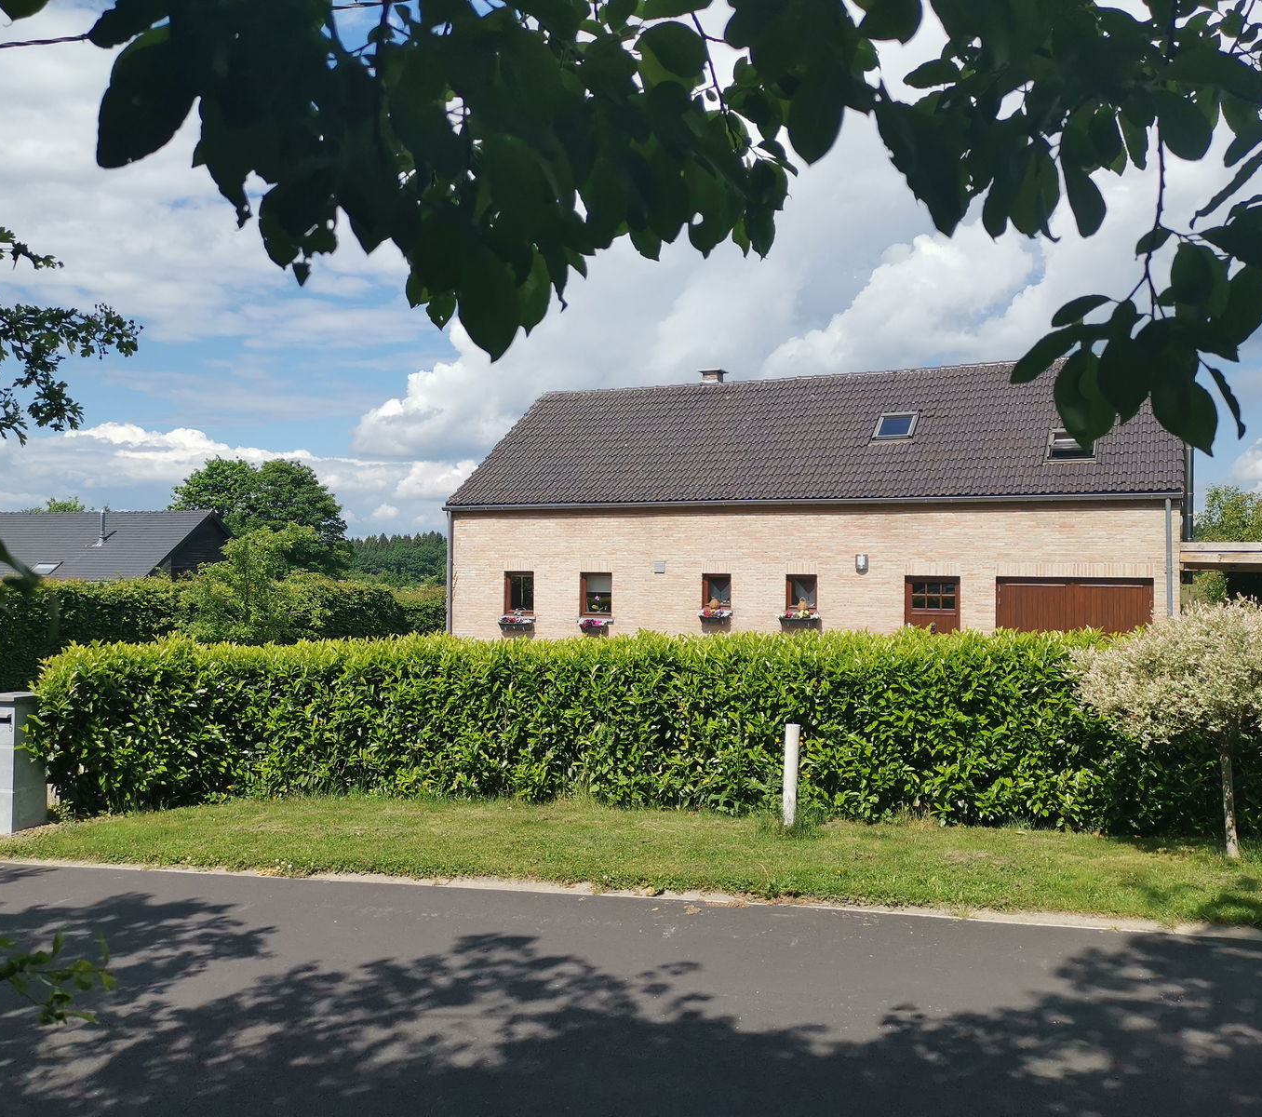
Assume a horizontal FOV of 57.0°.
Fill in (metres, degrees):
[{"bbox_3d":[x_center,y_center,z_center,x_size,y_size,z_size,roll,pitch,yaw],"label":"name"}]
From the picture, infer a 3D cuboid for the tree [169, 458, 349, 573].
[{"bbox_3d":[-21.826,-1.033,67.912,10.400,9.720,10.400,1,-1,0],"label":"tree"}]

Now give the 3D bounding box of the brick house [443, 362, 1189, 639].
[{"bbox_3d":[4.441,-0.931,26.330,14.956,6.948,8.651,0,-1,26],"label":"brick house"}]

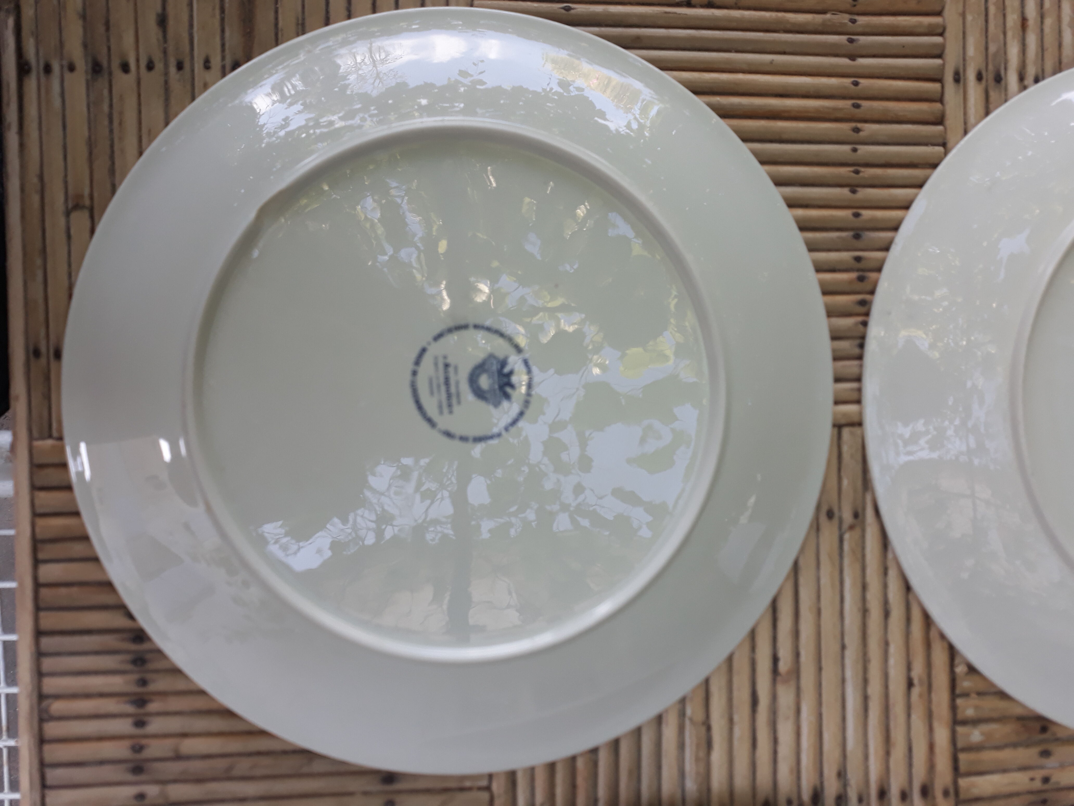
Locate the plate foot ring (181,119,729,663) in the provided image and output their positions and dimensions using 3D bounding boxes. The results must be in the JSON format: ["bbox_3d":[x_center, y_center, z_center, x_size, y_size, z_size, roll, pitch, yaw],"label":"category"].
[{"bbox_3d":[-0.023,-0.004,0.267,0.174,0.007,0.174,0,90,-5],"label":"plate foot ring"}]

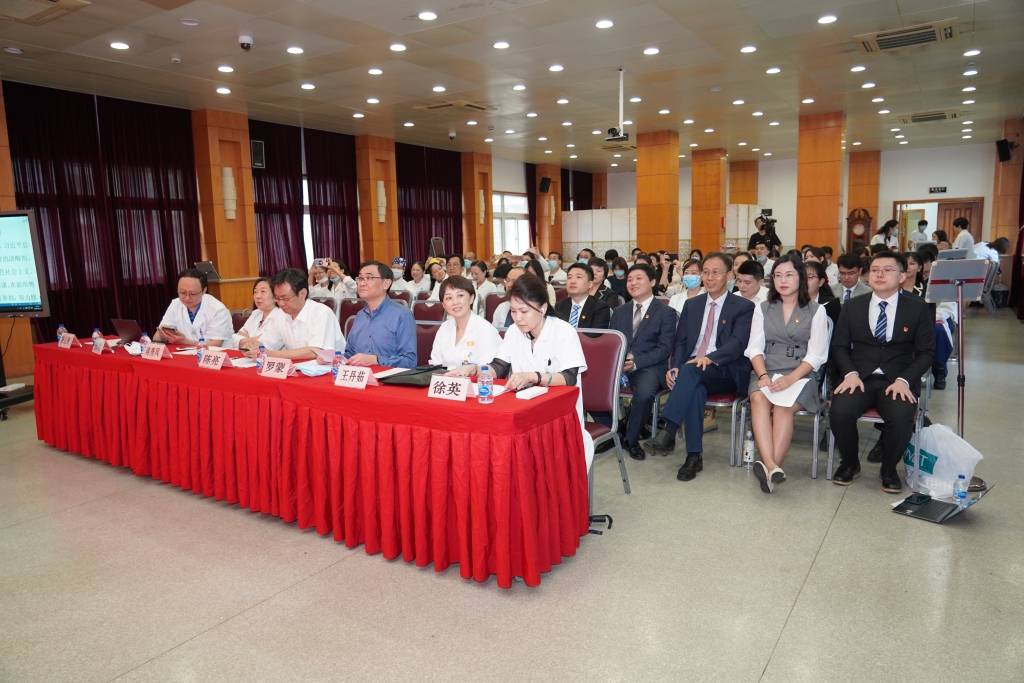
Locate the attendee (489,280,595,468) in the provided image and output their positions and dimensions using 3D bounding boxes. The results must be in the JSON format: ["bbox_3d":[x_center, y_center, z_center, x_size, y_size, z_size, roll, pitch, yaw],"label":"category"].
[{"bbox_3d":[0.077,0.298,3.439,0.540,1.260,0.740,4,9,33],"label":"attendee"}]

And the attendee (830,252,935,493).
[{"bbox_3d":[2.120,0.164,3.957,0.550,1.345,0.650,4,10,33],"label":"attendee"}]

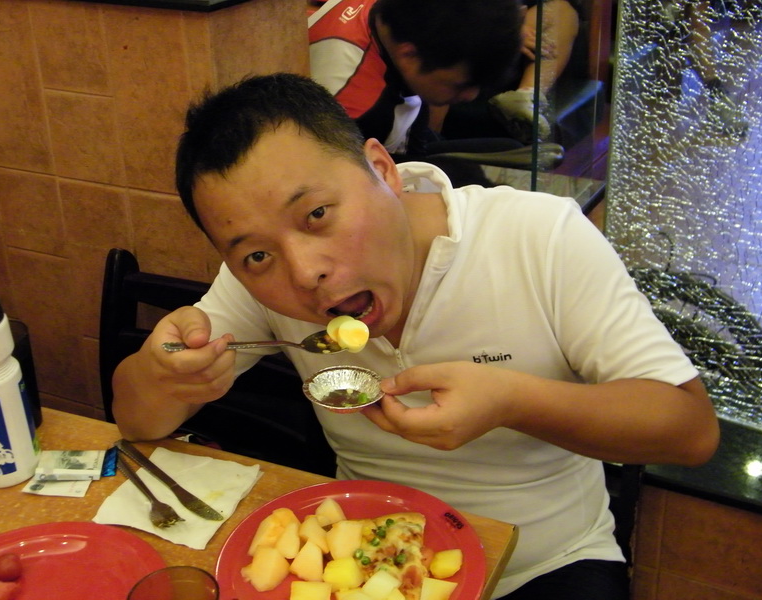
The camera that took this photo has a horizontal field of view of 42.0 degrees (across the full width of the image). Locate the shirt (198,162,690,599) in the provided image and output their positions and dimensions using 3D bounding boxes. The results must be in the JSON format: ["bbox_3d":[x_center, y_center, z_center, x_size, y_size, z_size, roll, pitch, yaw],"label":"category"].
[{"bbox_3d":[0.085,0.090,1.080,0.520,0.530,0.310,9,36,24],"label":"shirt"}]

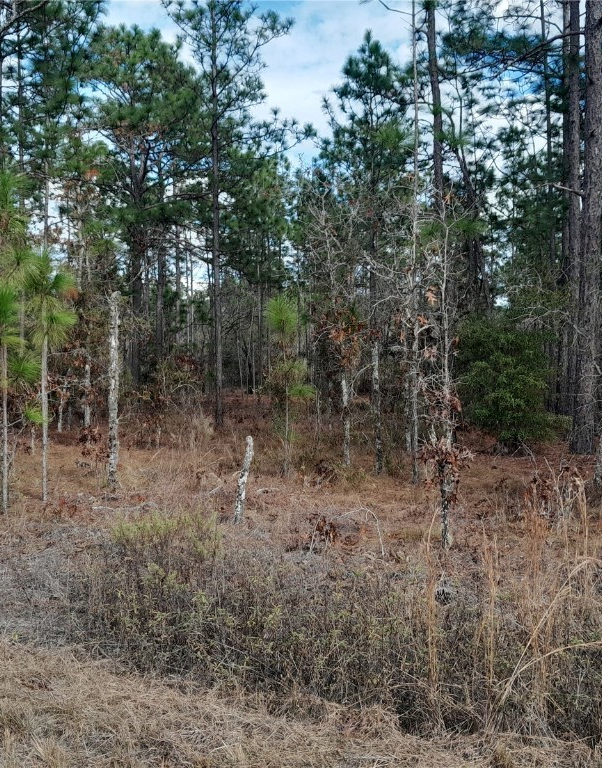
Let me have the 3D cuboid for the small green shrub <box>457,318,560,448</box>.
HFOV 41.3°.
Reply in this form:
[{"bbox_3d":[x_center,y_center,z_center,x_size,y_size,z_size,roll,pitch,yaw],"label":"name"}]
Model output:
[{"bbox_3d":[3.526,0.011,13.639,1.693,2.255,1.524,0,2,14],"label":"small green shrub"}]

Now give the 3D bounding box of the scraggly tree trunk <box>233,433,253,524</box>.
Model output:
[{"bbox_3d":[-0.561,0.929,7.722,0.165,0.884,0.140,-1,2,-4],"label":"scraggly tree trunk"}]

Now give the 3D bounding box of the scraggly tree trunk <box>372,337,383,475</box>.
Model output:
[{"bbox_3d":[1.038,0.330,10.891,0.164,1.844,0.139,0,2,5],"label":"scraggly tree trunk"}]

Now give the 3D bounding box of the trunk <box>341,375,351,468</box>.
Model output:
[{"bbox_3d":[0.651,0.549,11.509,0.144,1.372,0.123,0,2,3],"label":"trunk"}]

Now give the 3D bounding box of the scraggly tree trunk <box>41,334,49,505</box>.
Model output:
[{"bbox_3d":[-2.893,0.420,8.988,0.077,1.861,0.065,-1,2,-18],"label":"scraggly tree trunk"}]

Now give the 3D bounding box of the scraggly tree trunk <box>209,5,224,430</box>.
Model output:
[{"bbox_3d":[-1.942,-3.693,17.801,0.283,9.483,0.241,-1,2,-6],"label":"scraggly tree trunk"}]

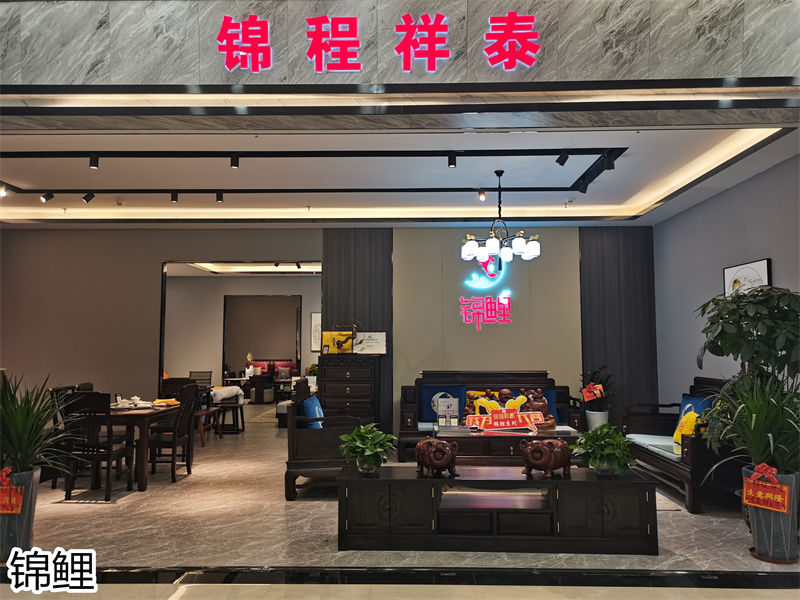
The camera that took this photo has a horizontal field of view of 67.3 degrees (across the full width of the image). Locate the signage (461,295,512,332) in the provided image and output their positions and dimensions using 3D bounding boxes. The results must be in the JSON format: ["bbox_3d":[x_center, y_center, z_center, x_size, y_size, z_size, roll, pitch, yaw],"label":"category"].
[{"bbox_3d":[1.154,0.180,8.089,0.673,0.500,0.050,0,-4,1],"label":"signage"}]

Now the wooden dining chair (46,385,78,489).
[{"bbox_3d":[-3.320,1.424,6.364,0.480,1.010,0.480,0,-4,-1],"label":"wooden dining chair"}]

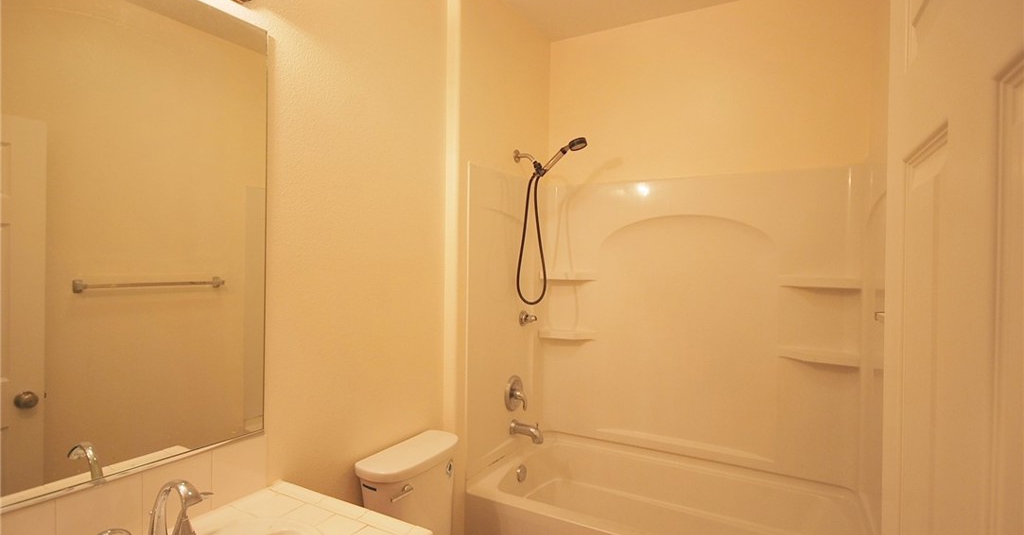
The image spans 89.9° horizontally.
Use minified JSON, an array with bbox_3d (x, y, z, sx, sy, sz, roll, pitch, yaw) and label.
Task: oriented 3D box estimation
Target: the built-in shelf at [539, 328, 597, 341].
[{"bbox_3d":[0.302,0.357,2.761,0.292,0.051,0.090,1,0,30],"label":"built-in shelf"}]

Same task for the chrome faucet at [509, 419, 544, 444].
[{"bbox_3d":[0.081,0.806,2.510,0.160,0.098,0.066,1,0,30],"label":"chrome faucet"}]

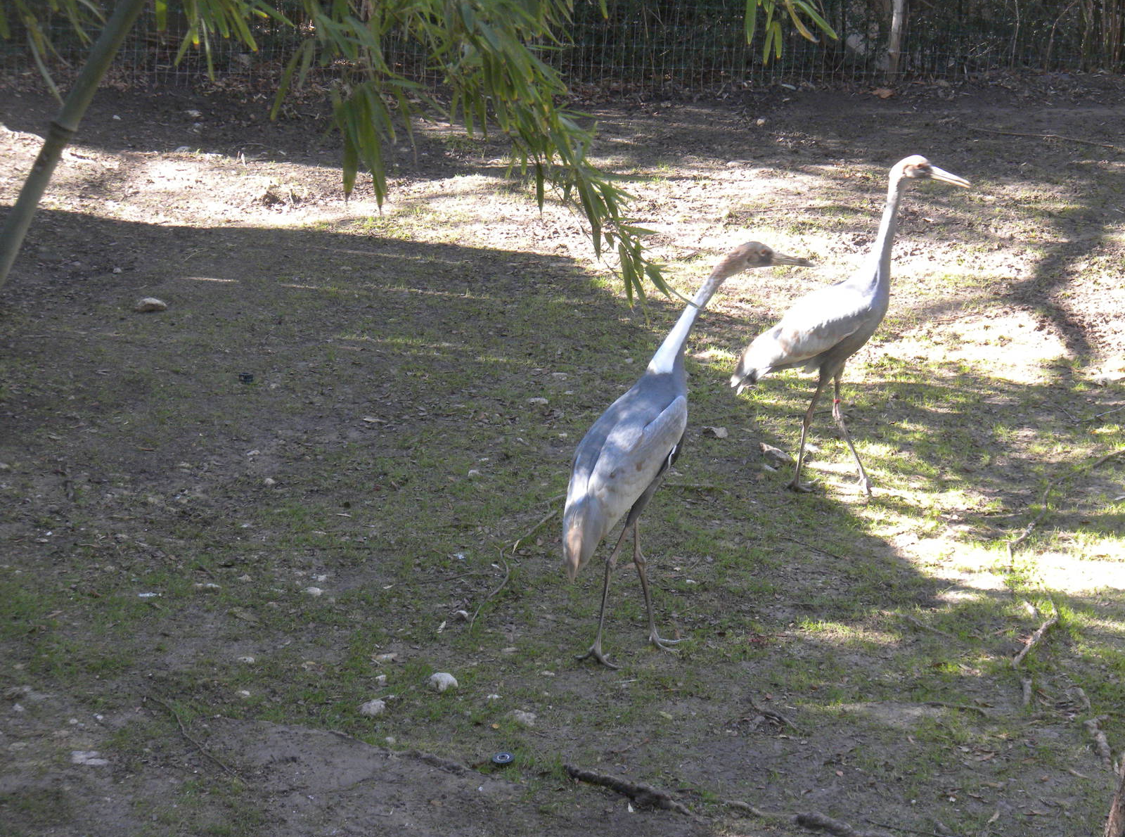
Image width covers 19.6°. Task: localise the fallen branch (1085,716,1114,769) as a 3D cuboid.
[{"bbox_3d":[1.457,0.861,8.777,0.070,0.035,0.342,1,17,-2],"label":"fallen branch"}]

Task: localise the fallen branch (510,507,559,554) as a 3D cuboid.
[{"bbox_3d":[-0.084,0.345,10.377,0.035,0.018,0.393,8,18,20],"label":"fallen branch"}]

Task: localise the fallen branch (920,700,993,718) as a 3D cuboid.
[{"bbox_3d":[1.091,0.795,8.989,0.197,0.018,0.035,10,18,26],"label":"fallen branch"}]

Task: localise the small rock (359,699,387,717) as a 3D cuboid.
[{"bbox_3d":[-0.513,0.783,8.831,0.074,0.035,0.060,2,17,0],"label":"small rock"}]

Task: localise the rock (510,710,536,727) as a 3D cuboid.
[{"bbox_3d":[-0.105,0.809,8.791,0.069,0.032,0.060,2,17,0],"label":"rock"}]

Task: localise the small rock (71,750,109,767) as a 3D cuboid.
[{"bbox_3d":[-1.224,0.881,8.449,0.098,0.022,0.080,2,17,0],"label":"small rock"}]

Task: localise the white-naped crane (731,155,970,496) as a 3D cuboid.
[{"bbox_3d":[0.943,-0.317,10.740,0.739,1.141,0.260,5,17,9],"label":"white-naped crane"}]

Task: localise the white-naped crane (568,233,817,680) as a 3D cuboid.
[{"bbox_3d":[0.376,0.079,9.339,0.863,1.147,0.280,-11,21,-37],"label":"white-naped crane"}]

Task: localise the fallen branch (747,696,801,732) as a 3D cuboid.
[{"bbox_3d":[0.587,0.799,8.901,0.080,0.030,0.224,-8,19,-30],"label":"fallen branch"}]

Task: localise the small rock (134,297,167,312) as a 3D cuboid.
[{"bbox_3d":[-1.624,-0.453,12.850,0.128,0.045,0.085,2,17,0],"label":"small rock"}]

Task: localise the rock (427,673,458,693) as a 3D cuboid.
[{"bbox_3d":[-0.329,0.727,9.016,0.080,0.048,0.070,2,17,0],"label":"rock"}]

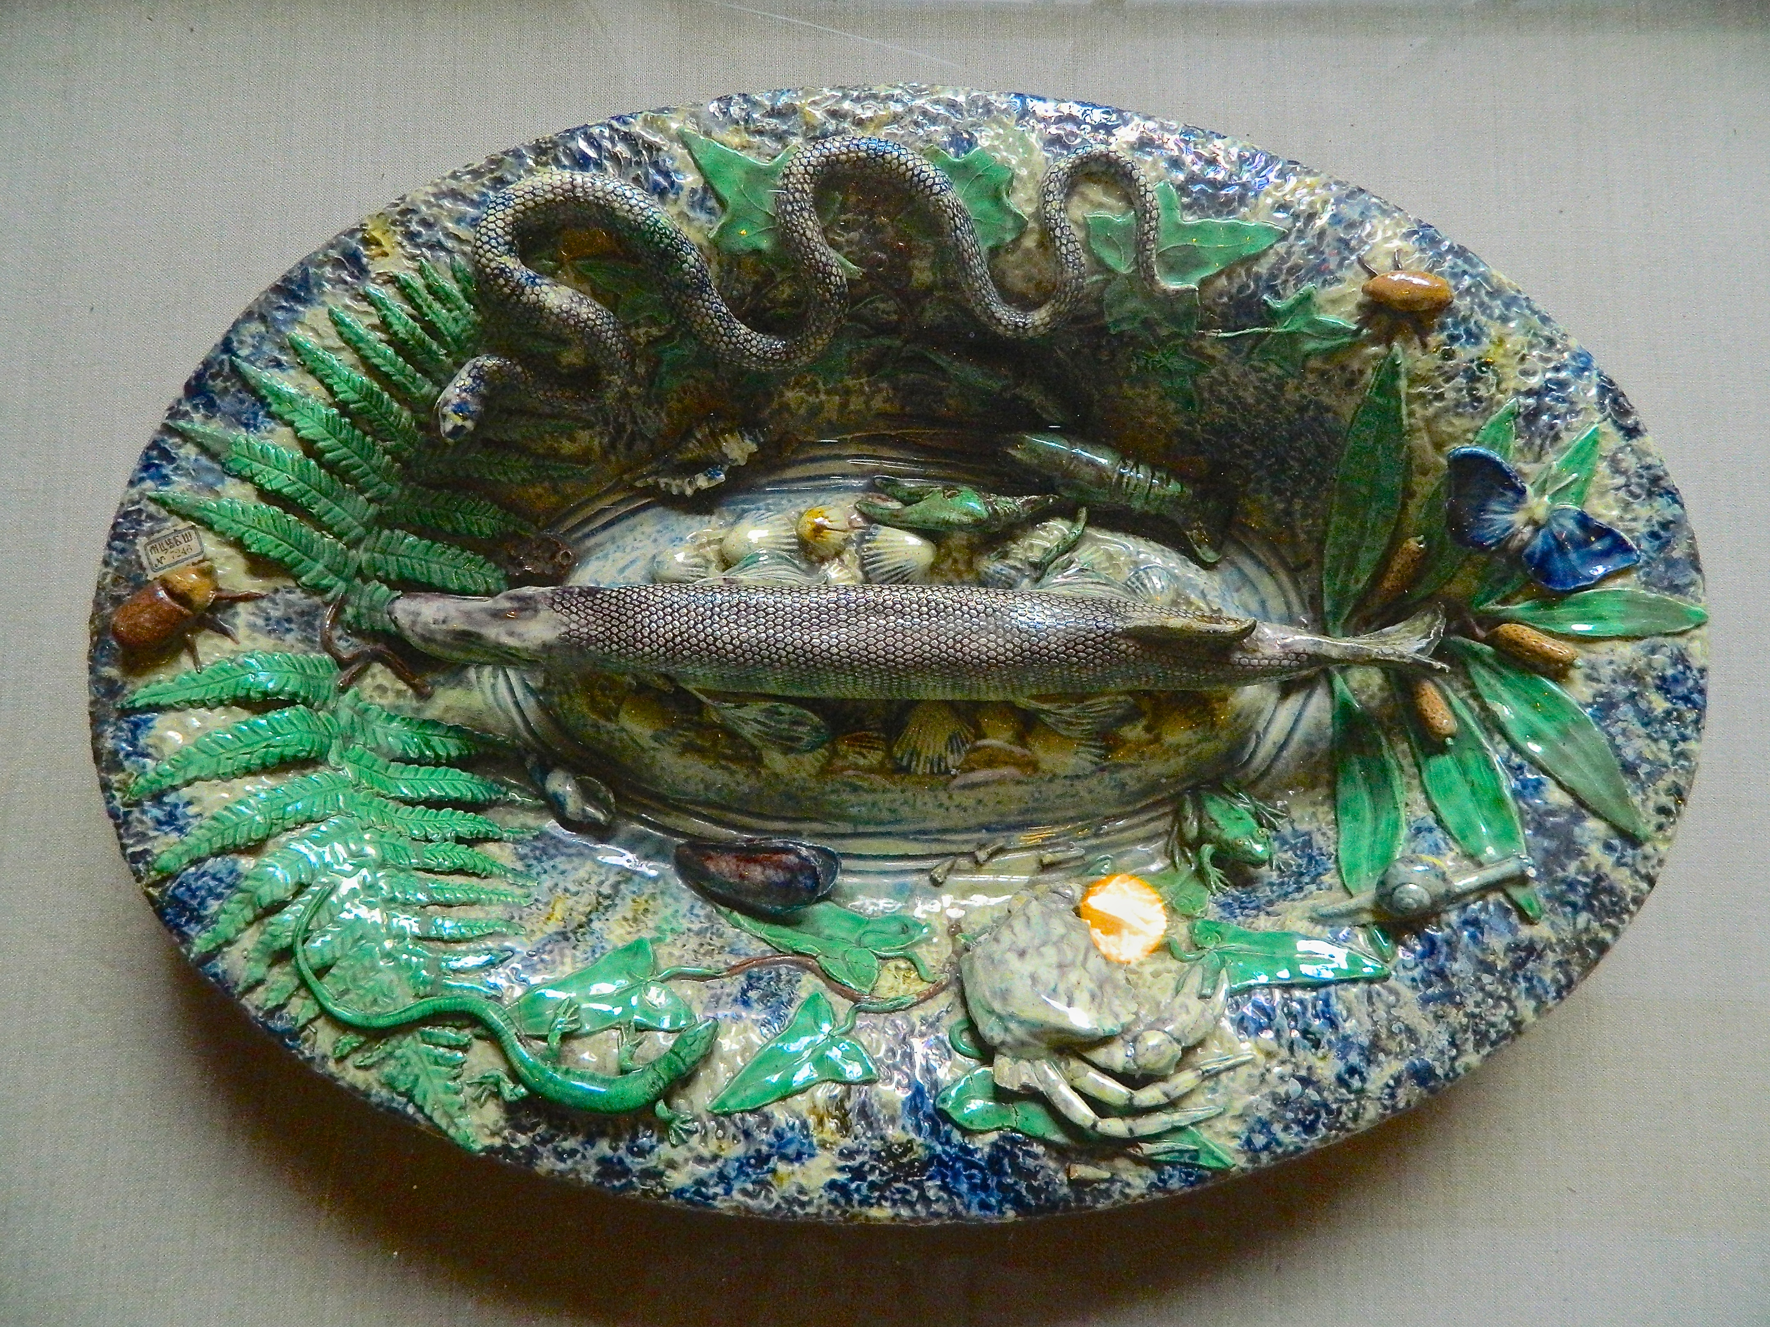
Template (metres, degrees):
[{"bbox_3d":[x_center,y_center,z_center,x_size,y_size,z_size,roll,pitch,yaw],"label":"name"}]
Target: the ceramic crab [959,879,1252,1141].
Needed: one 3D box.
[{"bbox_3d":[0.066,0.107,0.397,0.073,0.028,0.081,-28,70,-4],"label":"ceramic crab"}]

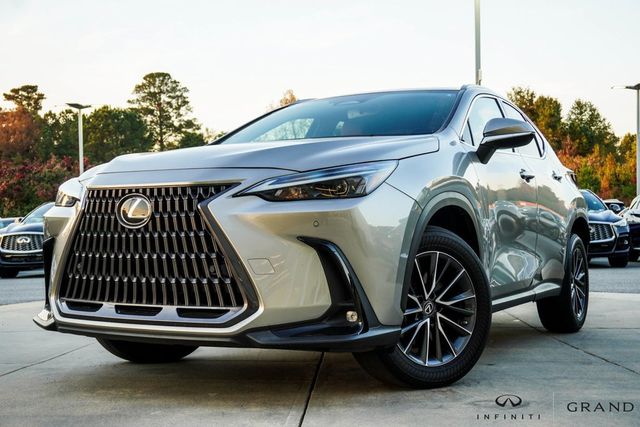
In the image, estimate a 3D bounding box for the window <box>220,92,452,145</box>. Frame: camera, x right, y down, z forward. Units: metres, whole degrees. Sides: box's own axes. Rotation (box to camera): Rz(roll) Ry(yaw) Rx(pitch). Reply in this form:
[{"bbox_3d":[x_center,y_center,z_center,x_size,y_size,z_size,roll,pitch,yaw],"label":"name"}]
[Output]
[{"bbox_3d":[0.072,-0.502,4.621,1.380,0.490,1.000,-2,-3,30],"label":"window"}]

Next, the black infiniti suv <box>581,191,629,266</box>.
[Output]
[{"bbox_3d":[5.330,0.300,18.000,1.920,1.690,4.750,-1,-2,4],"label":"black infiniti suv"}]

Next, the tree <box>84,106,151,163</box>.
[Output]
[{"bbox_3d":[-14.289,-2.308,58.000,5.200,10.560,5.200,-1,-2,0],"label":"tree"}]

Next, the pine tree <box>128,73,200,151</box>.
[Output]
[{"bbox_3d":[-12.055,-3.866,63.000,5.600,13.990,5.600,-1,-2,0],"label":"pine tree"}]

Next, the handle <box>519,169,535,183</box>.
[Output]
[{"bbox_3d":[1.209,-0.224,4.770,0.060,0.060,0.230,-2,-3,30],"label":"handle"}]

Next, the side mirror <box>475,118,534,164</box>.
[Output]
[{"bbox_3d":[0.949,-0.370,4.162,0.280,0.220,0.190,-2,-3,30],"label":"side mirror"}]

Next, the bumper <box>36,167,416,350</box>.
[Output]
[{"bbox_3d":[-0.568,0.214,3.487,1.860,0.700,0.640,-2,-3,30],"label":"bumper"}]

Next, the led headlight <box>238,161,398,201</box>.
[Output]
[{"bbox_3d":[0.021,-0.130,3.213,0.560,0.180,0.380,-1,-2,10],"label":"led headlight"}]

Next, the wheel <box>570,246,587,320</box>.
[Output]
[{"bbox_3d":[1.804,0.494,5.974,0.200,0.500,0.500,-2,-3,30],"label":"wheel"}]

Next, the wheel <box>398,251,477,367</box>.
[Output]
[{"bbox_3d":[0.449,0.420,3.664,0.500,0.500,0.200,1,-3,-34],"label":"wheel"}]

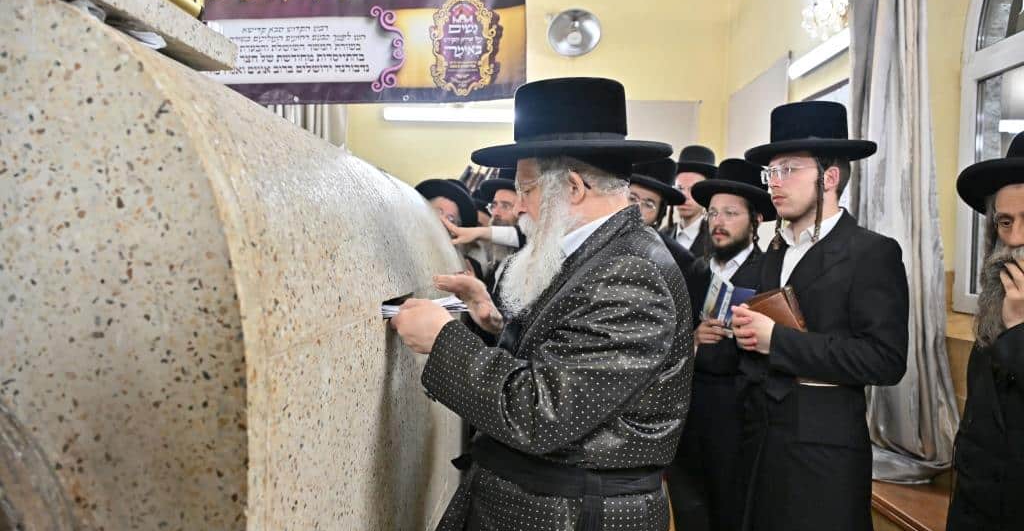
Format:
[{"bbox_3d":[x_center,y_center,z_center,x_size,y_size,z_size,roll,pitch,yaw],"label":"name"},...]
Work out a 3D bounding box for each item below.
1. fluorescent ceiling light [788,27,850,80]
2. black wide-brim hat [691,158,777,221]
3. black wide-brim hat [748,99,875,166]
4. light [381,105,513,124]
[{"bbox_3d":[1.360,-0.920,2.790,0.060,0.080,1.120,0,2,0],"label":"fluorescent ceiling light"},{"bbox_3d":[0.844,-0.288,2.550,0.350,0.135,0.330,19,-12,-41],"label":"black wide-brim hat"},{"bbox_3d":[0.845,-0.379,1.950,0.360,0.135,0.335,-3,0,-6],"label":"black wide-brim hat"},{"bbox_3d":[-0.220,-0.963,4.370,1.200,0.080,0.060,0,2,0],"label":"light"}]

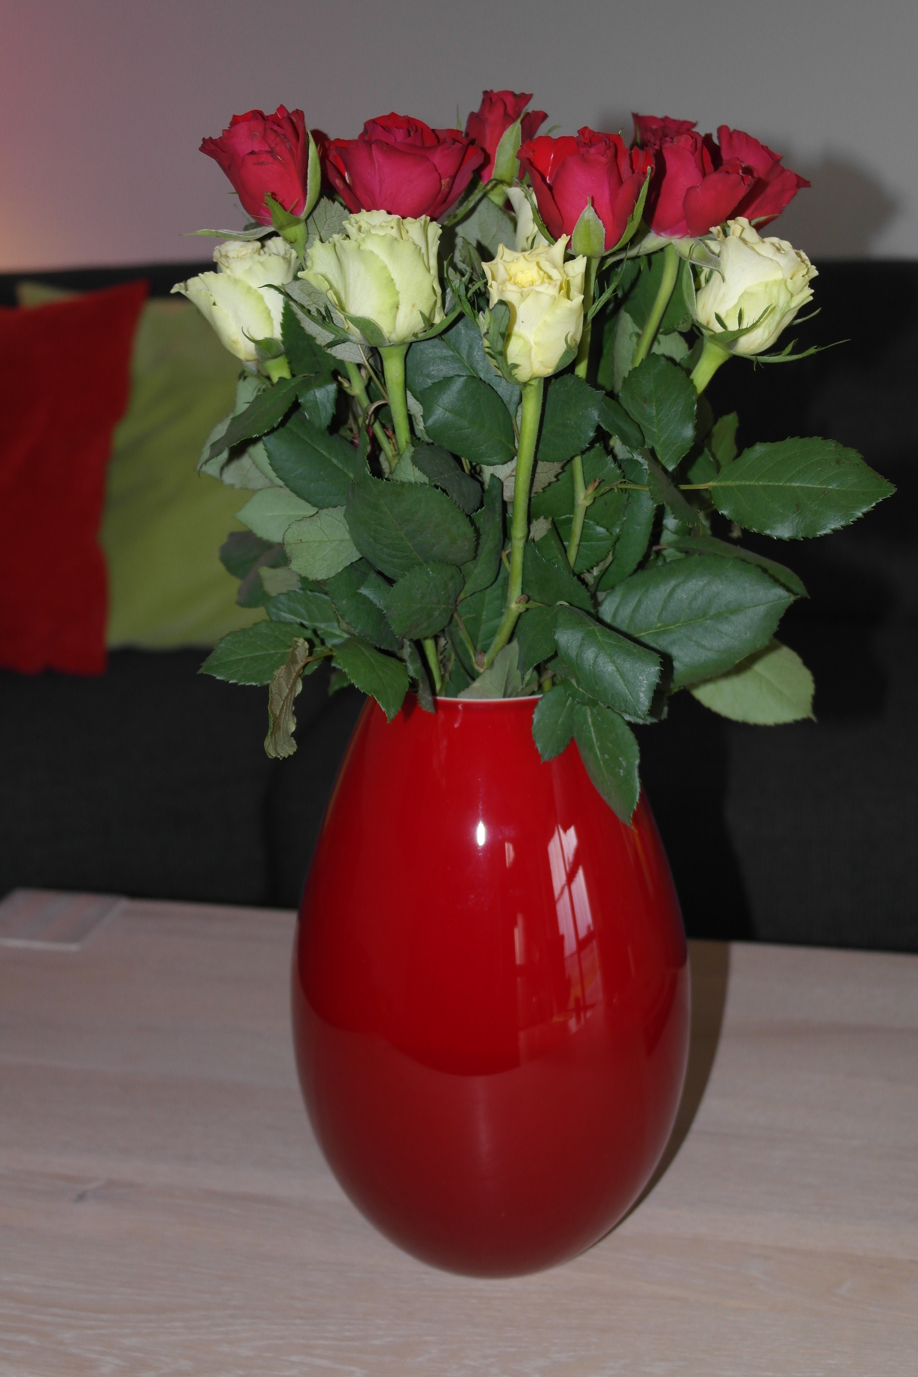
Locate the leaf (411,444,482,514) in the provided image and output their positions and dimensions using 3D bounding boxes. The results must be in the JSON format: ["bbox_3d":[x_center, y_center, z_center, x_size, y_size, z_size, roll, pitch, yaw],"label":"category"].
[{"bbox_3d":[-0.004,-0.084,0.750,0.037,0.014,0.025,30,65,9],"label":"leaf"}]

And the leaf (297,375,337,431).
[{"bbox_3d":[-0.056,-0.114,0.750,0.017,0.026,0.010,-1,-15,-6],"label":"leaf"}]

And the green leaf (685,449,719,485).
[{"bbox_3d":[0.106,-0.096,0.810,0.019,0.021,0.008,11,6,-5],"label":"green leaf"}]

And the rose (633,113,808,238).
[{"bbox_3d":[0.107,-0.209,0.765,0.068,0.050,0.056,6,9,-1],"label":"rose"}]

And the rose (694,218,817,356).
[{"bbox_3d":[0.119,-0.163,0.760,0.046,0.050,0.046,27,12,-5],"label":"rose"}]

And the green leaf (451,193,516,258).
[{"bbox_3d":[0.011,-0.190,0.777,0.029,0.032,0.012,12,6,-1],"label":"green leaf"}]

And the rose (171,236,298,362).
[{"bbox_3d":[-0.091,-0.159,0.765,0.050,0.050,0.047,-20,9,4],"label":"rose"}]

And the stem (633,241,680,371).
[{"bbox_3d":[0.076,-0.148,0.725,0.009,0.050,0.009,18,7,0],"label":"stem"}]

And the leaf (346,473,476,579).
[{"bbox_3d":[-0.018,-0.063,0.730,0.042,0.055,0.015,-39,-6,-3],"label":"leaf"}]

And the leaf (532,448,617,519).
[{"bbox_3d":[0.049,-0.084,0.786,0.042,0.038,0.012,-6,-17,4],"label":"leaf"}]

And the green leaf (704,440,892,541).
[{"bbox_3d":[0.141,-0.082,0.770,0.078,0.043,0.011,2,-22,-2],"label":"green leaf"}]

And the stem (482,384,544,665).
[{"bbox_3d":[0.022,-0.067,0.754,0.015,0.132,0.018,8,29,1],"label":"stem"}]

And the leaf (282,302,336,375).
[{"bbox_3d":[-0.059,-0.142,0.765,0.026,0.035,0.009,-13,-9,12],"label":"leaf"}]

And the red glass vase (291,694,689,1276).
[{"bbox_3d":[0.014,0.126,0.829,0.176,0.265,0.176,-1,13,0],"label":"red glass vase"}]

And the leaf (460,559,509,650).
[{"bbox_3d":[0.009,-0.033,0.712,0.022,0.037,0.009,-5,6,-7],"label":"leaf"}]

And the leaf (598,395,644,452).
[{"bbox_3d":[0.060,-0.096,0.680,0.018,0.030,0.009,-45,7,-35],"label":"leaf"}]

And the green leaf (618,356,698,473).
[{"bbox_3d":[0.078,-0.108,0.735,0.029,0.047,0.012,-6,-9,-8],"label":"green leaf"}]

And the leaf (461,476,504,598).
[{"bbox_3d":[0.009,-0.061,0.755,0.022,0.052,0.011,16,-3,-16],"label":"leaf"}]

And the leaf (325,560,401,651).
[{"bbox_3d":[-0.038,-0.034,0.762,0.025,0.047,0.012,-27,-6,-2],"label":"leaf"}]

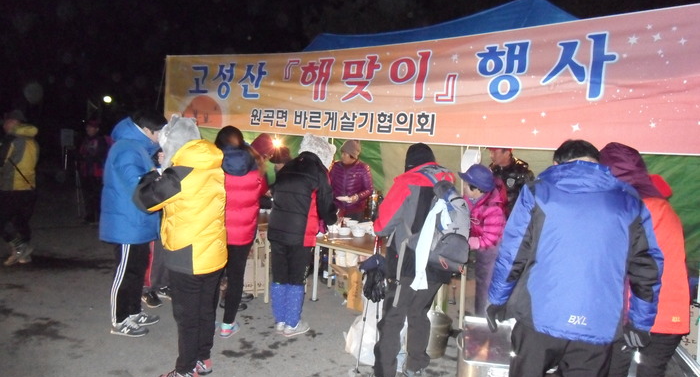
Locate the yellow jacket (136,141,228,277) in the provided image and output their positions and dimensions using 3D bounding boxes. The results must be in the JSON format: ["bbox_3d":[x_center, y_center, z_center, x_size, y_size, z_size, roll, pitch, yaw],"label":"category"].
[{"bbox_3d":[-1.008,0.114,2.920,0.480,0.800,0.530,3,8,27],"label":"yellow jacket"}]

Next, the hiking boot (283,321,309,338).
[{"bbox_3d":[-0.408,1.060,3.700,0.260,0.100,0.100,-6,9,-33],"label":"hiking boot"}]

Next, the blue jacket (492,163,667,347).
[{"bbox_3d":[0.904,0.257,1.980,0.670,0.720,0.380,1,8,15],"label":"blue jacket"}]

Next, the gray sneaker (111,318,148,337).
[{"bbox_3d":[-1.669,1.052,3.673,0.285,0.110,0.105,2,8,-2],"label":"gray sneaker"}]

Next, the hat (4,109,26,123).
[{"bbox_3d":[-3.515,-0.767,5.100,0.250,0.150,0.200,1,8,-5],"label":"hat"}]

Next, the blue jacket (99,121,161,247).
[{"bbox_3d":[-1.613,-0.059,3.600,0.460,0.900,0.530,1,8,-8],"label":"blue jacket"}]

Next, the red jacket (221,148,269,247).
[{"bbox_3d":[-0.856,0.058,3.830,0.460,0.760,0.360,4,6,14],"label":"red jacket"}]

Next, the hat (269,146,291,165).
[{"bbox_3d":[-0.738,-0.337,5.150,0.200,0.190,0.230,2,6,-6],"label":"hat"}]

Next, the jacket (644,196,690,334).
[{"bbox_3d":[1.555,0.311,2.520,0.460,0.740,0.380,-2,7,-38],"label":"jacket"}]

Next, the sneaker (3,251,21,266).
[{"bbox_3d":[-3.811,0.780,5.480,0.105,0.130,0.285,4,6,19],"label":"sneaker"}]

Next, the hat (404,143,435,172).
[{"bbox_3d":[0.425,-0.190,2.970,0.190,0.210,0.230,-2,-3,-25],"label":"hat"}]

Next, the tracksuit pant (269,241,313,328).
[{"bbox_3d":[-0.455,0.604,3.710,0.350,0.900,0.270,5,9,38],"label":"tracksuit pant"}]

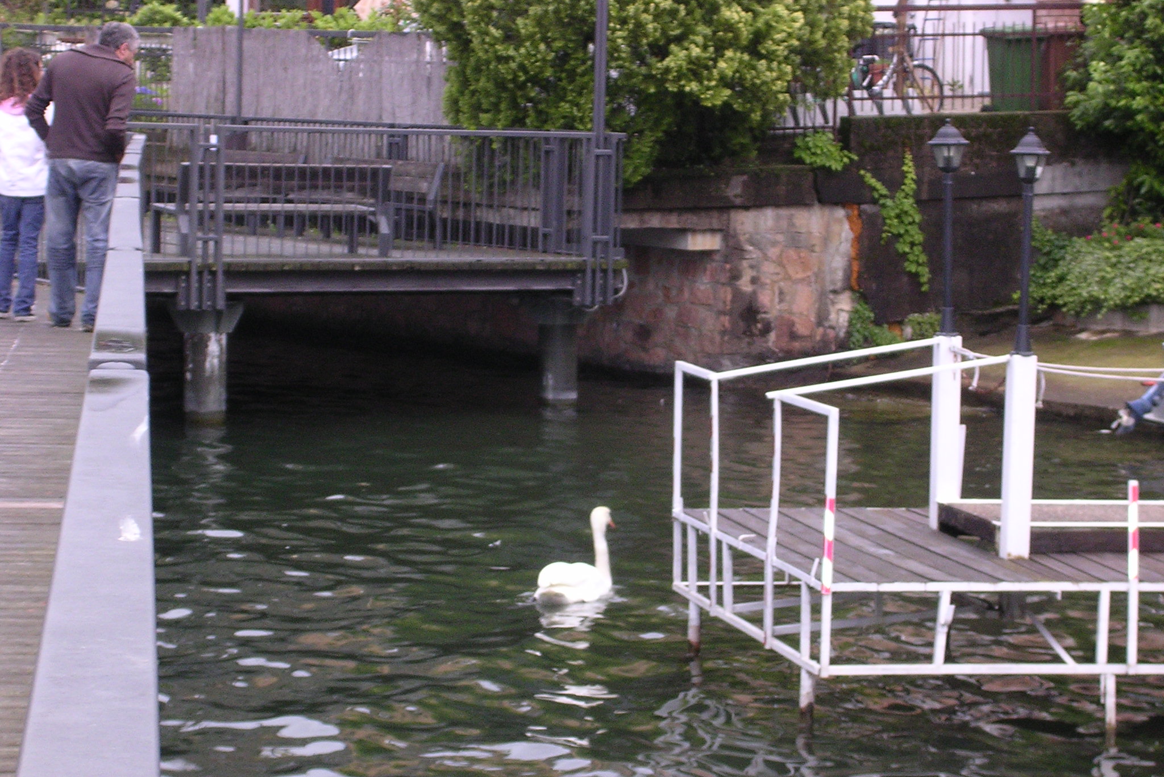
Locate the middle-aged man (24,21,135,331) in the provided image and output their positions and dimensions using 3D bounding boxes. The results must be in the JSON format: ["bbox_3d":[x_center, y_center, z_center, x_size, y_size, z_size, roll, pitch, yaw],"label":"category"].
[{"bbox_3d":[-2.895,-1.235,22.400,0.600,1.770,0.420,3,5,22],"label":"middle-aged man"}]

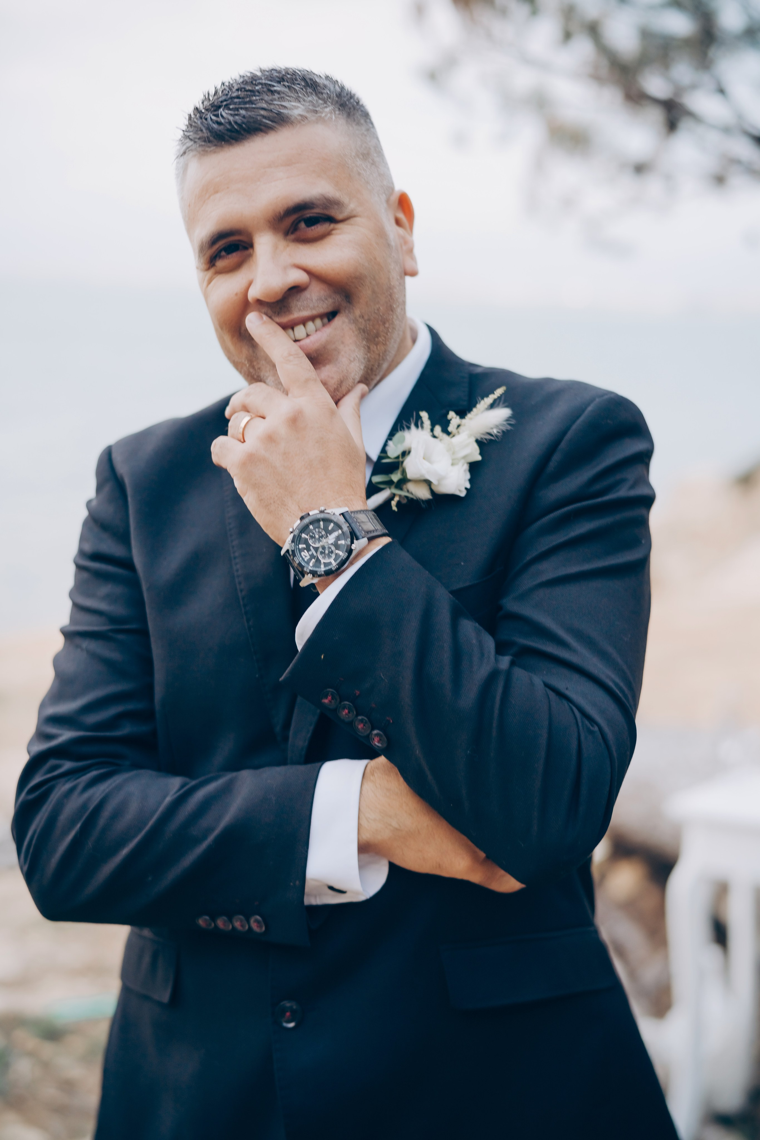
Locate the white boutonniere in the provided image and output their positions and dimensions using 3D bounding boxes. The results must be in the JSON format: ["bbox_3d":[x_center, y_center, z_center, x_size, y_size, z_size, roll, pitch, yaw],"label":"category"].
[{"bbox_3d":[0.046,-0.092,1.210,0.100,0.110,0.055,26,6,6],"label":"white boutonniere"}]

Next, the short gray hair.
[{"bbox_3d":[-0.077,-0.325,1.250,0.165,0.140,0.195,-15,2,25],"label":"short gray hair"}]

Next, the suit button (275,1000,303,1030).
[{"bbox_3d":[-0.071,0.343,1.220,0.021,0.021,0.005,7,10,22],"label":"suit button"}]

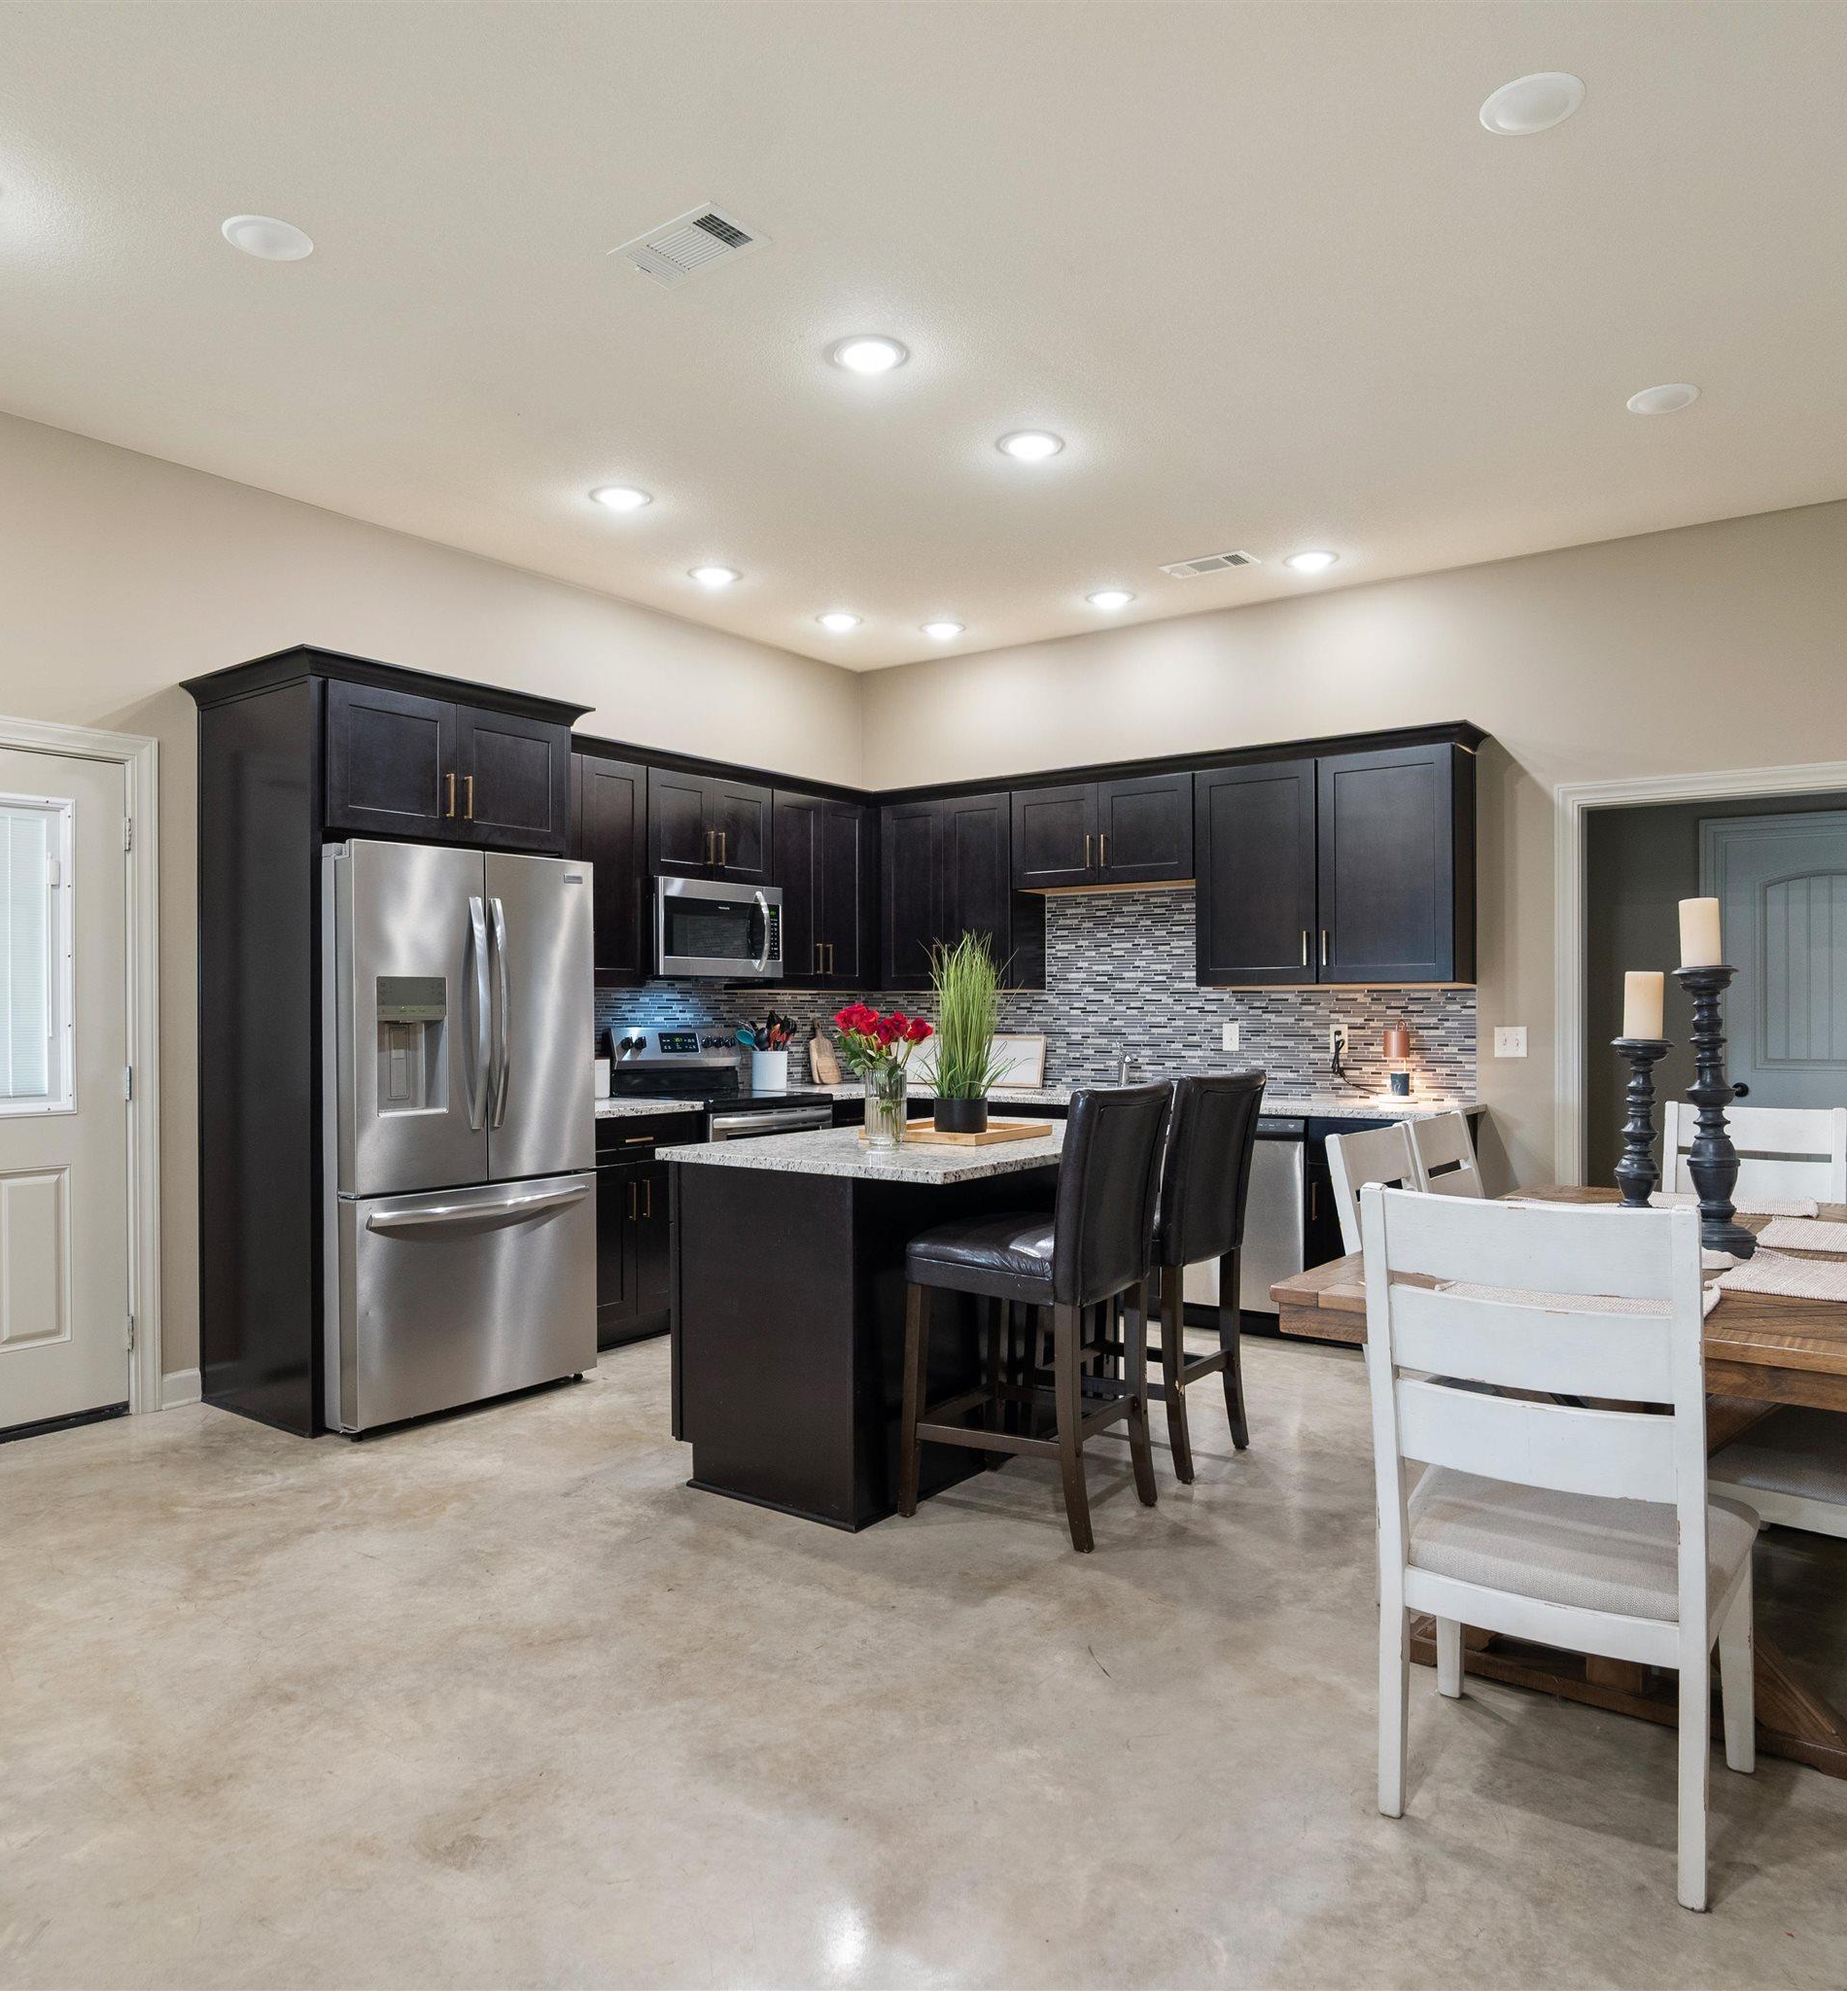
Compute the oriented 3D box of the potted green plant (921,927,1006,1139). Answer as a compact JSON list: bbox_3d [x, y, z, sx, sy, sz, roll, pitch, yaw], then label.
[{"bbox_3d":[0.119,0.103,3.858,0.230,0.575,0.220,0,0,0],"label":"potted green plant"}]

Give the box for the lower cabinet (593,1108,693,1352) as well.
[{"bbox_3d":[-1.314,0.893,5.265,0.630,0.875,0.640,0,0,37],"label":"lower cabinet"}]

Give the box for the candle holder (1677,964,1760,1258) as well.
[{"bbox_3d":[1.796,0.252,3.026,0.175,0.636,0.175,0,0,38],"label":"candle holder"}]

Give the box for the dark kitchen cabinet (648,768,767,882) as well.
[{"bbox_3d":[-1.028,-0.706,5.808,0.335,0.450,0.740,0,0,38],"label":"dark kitchen cabinet"}]

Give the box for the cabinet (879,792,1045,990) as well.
[{"bbox_3d":[0.192,-0.490,6.627,0.790,0.920,0.335,0,0,37],"label":"cabinet"}]

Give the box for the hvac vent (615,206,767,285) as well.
[{"bbox_3d":[-0.544,-1.722,3.070,0.350,0.020,0.195,0,0,38],"label":"hvac vent"}]

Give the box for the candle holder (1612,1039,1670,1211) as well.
[{"bbox_3d":[1.676,0.333,3.097,0.150,0.450,0.150,0,0,38],"label":"candle holder"}]

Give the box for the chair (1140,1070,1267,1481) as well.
[{"bbox_3d":[0.646,0.780,3.862,0.550,1.100,0.460,0,0,37],"label":"chair"}]

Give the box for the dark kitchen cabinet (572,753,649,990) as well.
[{"bbox_3d":[-1.458,-0.509,5.362,0.325,0.930,0.630,0,0,38],"label":"dark kitchen cabinet"}]

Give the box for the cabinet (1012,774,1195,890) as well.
[{"bbox_3d":[0.876,-0.703,5.923,0.900,0.455,0.335,0,0,36],"label":"cabinet"}]

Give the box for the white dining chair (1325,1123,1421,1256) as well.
[{"bbox_3d":[1.252,0.825,2.960,0.600,1.010,0.470,0,0,37],"label":"white dining chair"}]

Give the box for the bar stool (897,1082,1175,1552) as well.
[{"bbox_3d":[0.320,0.780,3.425,0.550,1.100,0.460,0,0,37],"label":"bar stool"}]

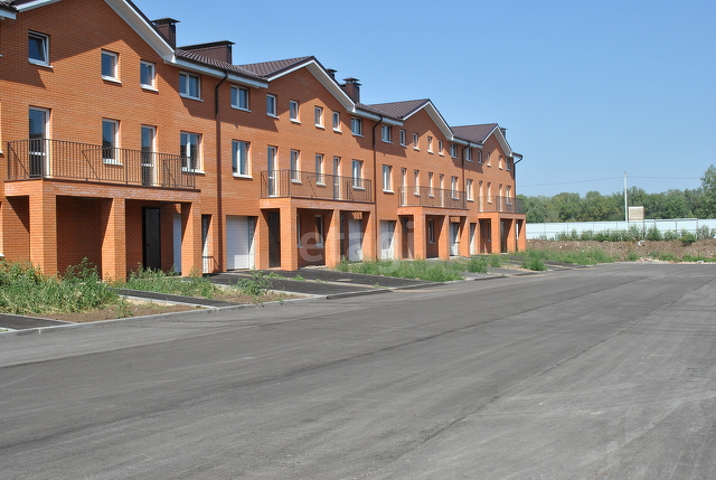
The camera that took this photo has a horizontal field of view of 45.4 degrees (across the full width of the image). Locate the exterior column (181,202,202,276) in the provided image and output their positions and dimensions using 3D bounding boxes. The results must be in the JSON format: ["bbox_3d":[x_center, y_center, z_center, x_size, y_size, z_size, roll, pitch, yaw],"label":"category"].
[{"bbox_3d":[-5.803,0.009,29.902,0.510,2.573,0.500,-1,0,27],"label":"exterior column"}]

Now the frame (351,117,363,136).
[{"bbox_3d":[-0.108,-5.946,45.139,0.120,0.966,1.280,-1,0,27],"label":"frame"}]

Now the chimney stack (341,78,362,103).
[{"bbox_3d":[-0.435,-9.037,52.265,0.950,1.650,0.800,-1,0,27],"label":"chimney stack"}]

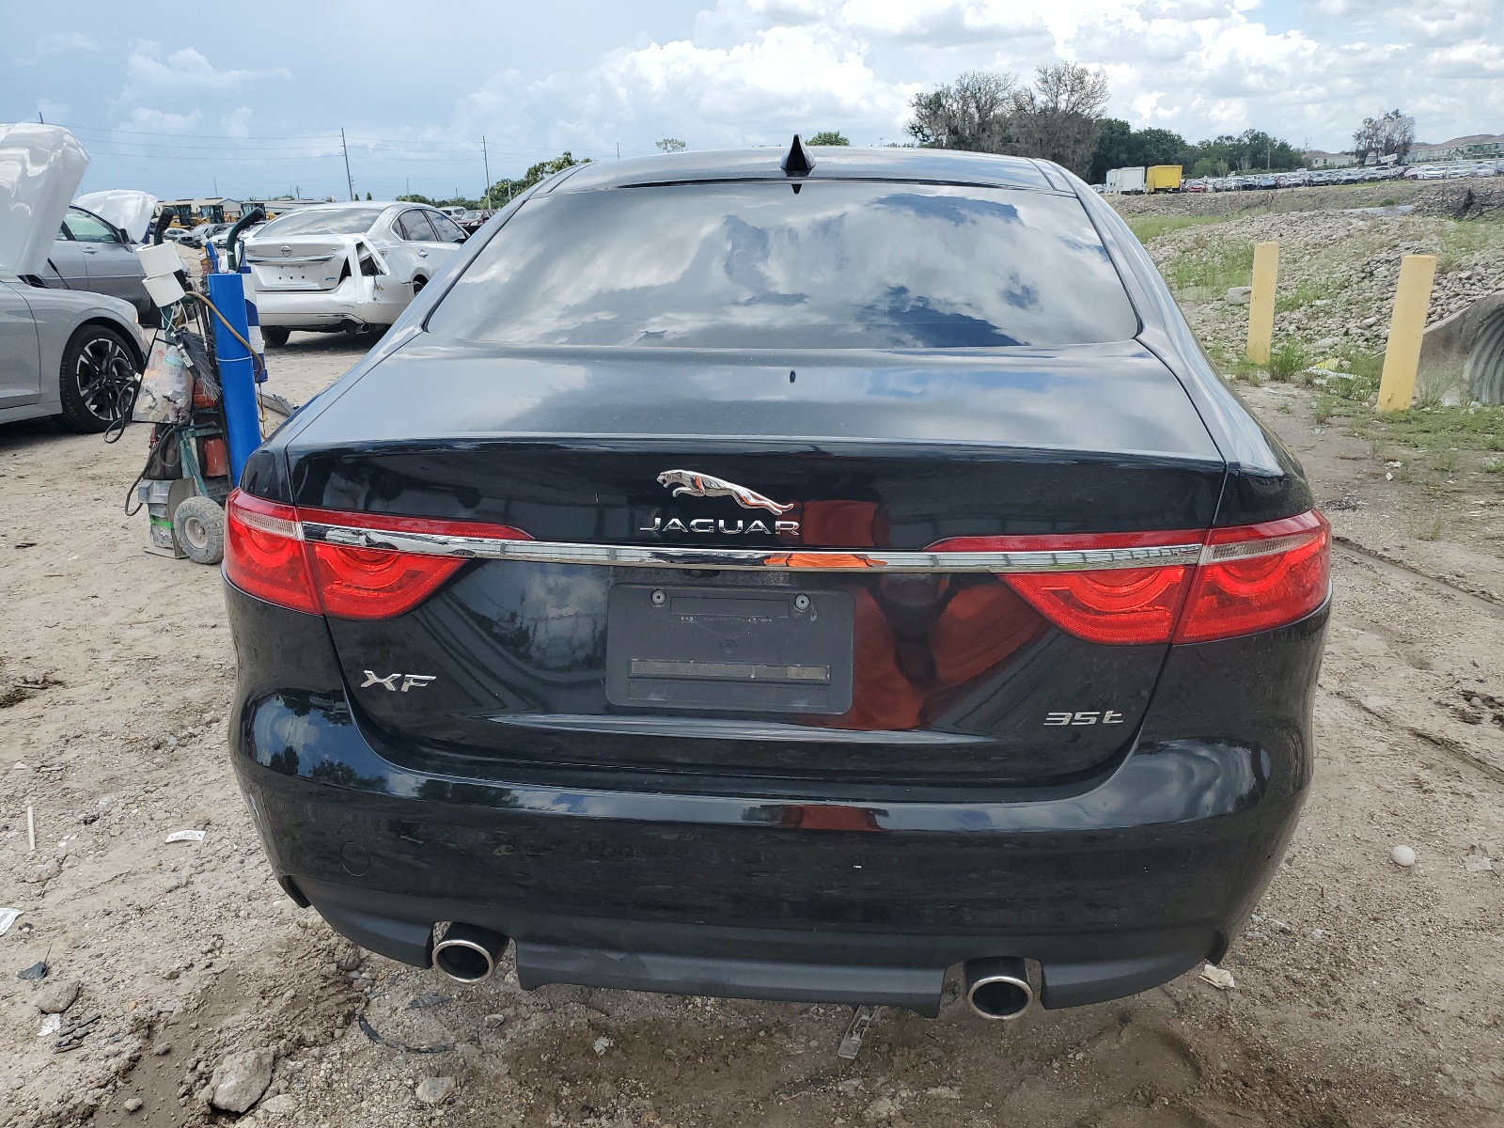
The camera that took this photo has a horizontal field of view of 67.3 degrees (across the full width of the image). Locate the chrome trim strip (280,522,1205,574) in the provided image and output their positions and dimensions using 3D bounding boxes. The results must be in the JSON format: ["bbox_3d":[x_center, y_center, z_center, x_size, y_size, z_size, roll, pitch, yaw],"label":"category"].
[{"bbox_3d":[-0.029,-0.017,1.370,1.145,0.035,0.120,2,18,6],"label":"chrome trim strip"}]

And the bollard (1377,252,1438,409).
[{"bbox_3d":[4.242,-1.491,7.312,0.210,0.980,0.210,-1,18,0],"label":"bollard"}]

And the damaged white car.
[{"bbox_3d":[-4.250,-3.460,13.150,1.830,1.470,4.850,1,18,5],"label":"damaged white car"}]

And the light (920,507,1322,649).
[{"bbox_3d":[0.509,0.002,1.463,0.588,0.155,0.340,2,18,6],"label":"light"}]

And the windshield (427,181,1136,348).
[{"bbox_3d":[0.056,-0.559,2.042,1.180,0.080,0.675,2,41,6],"label":"windshield"}]

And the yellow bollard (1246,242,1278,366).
[{"bbox_3d":[4.356,-2.217,9.636,0.200,1.000,0.200,-1,18,0],"label":"yellow bollard"}]

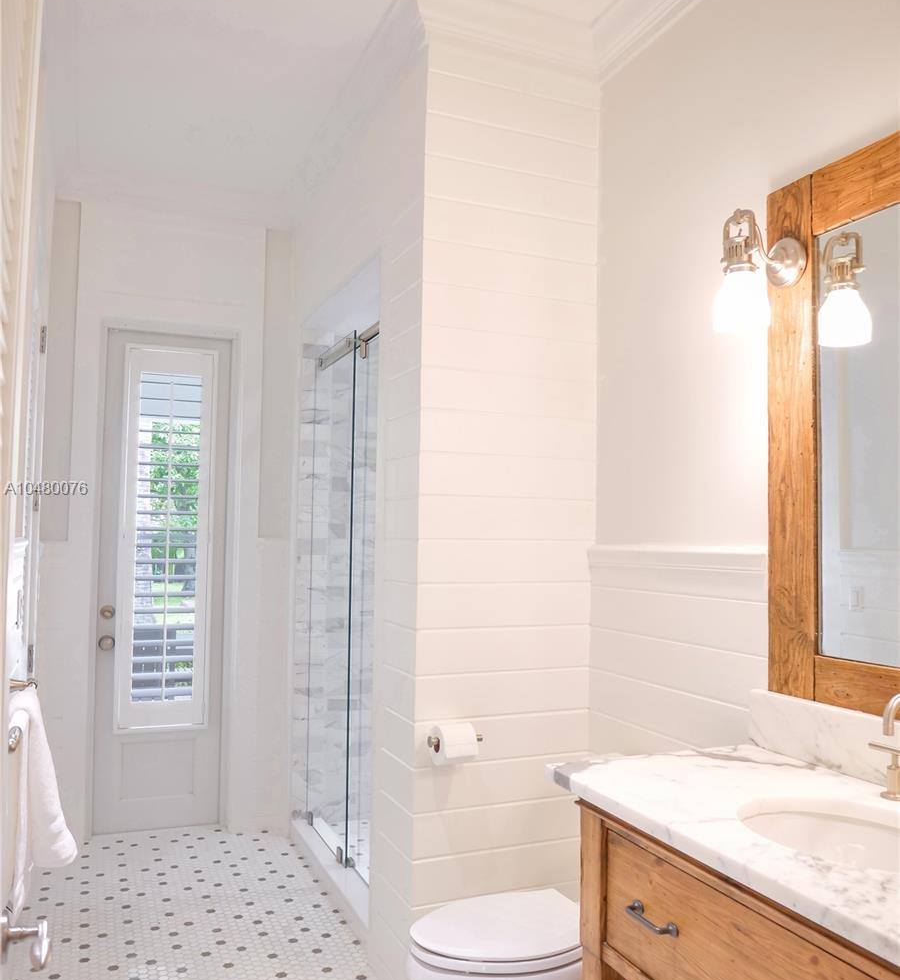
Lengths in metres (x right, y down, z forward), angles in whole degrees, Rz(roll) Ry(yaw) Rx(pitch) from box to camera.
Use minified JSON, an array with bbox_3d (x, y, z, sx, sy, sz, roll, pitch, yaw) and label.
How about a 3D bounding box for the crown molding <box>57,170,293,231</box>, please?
[{"bbox_3d":[-1.272,-1.393,3.956,1.085,0.136,0.095,2,-3,-23],"label":"crown molding"}]

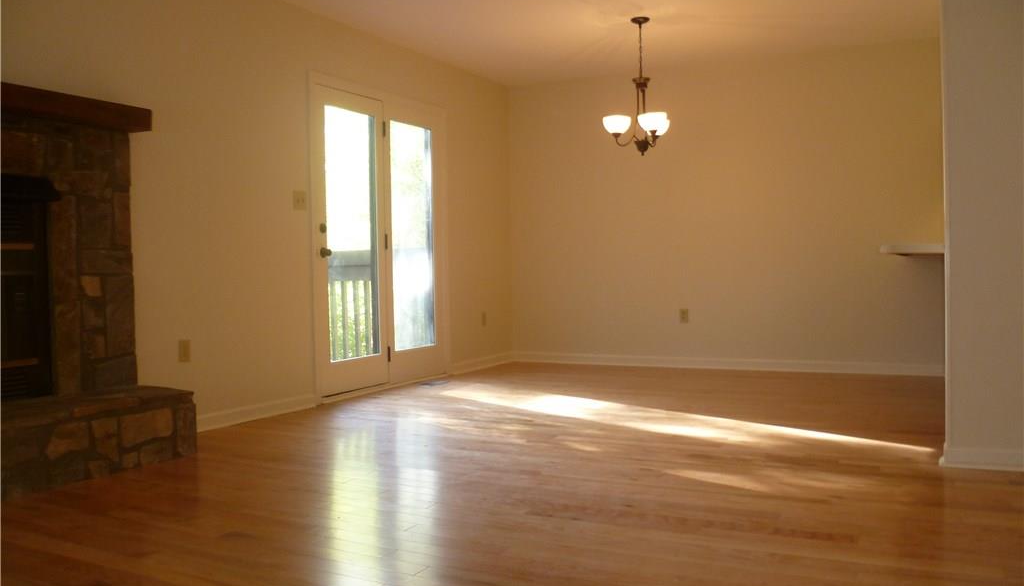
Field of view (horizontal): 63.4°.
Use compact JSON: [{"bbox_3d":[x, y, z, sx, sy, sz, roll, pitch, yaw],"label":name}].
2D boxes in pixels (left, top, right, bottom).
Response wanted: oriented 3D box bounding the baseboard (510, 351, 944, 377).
[{"bbox_3d":[1.596,0.566,6.705,3.538,0.092,0.018,0,2,25],"label":"baseboard"}]

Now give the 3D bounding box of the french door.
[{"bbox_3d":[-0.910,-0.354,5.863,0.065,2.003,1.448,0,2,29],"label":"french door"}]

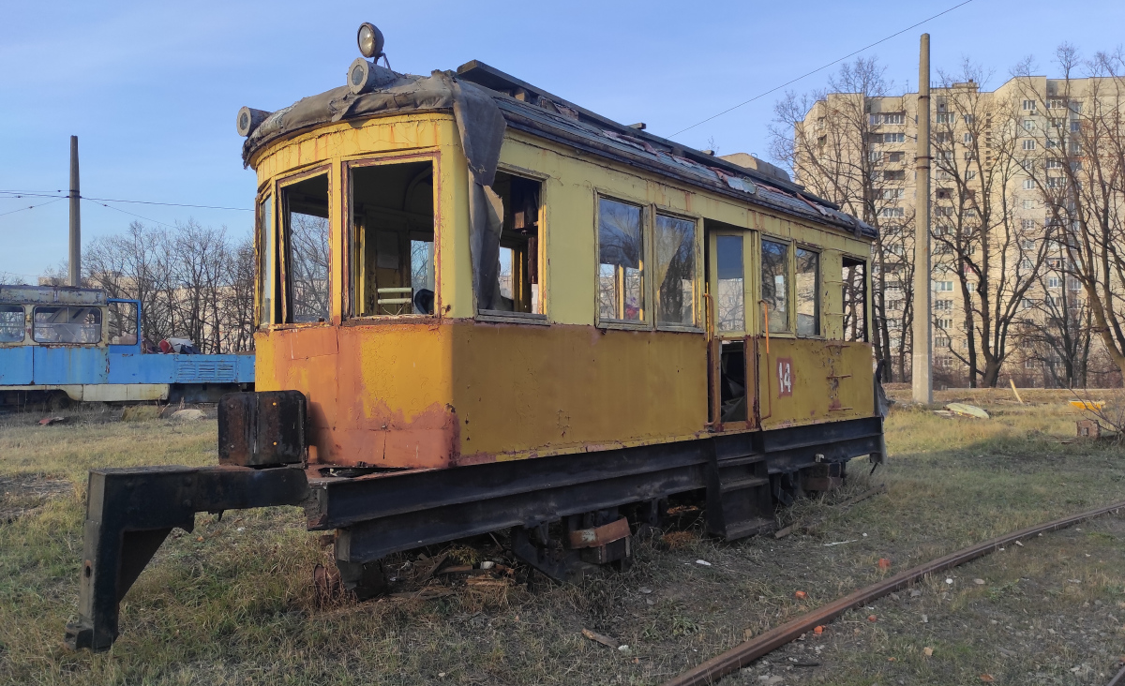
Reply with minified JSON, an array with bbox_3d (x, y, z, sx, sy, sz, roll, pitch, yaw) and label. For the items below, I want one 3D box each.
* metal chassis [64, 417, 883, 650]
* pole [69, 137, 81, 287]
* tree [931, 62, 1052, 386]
[{"bbox_3d":[0.284,1.381,8.107,2.400,1.050,9.500,-2,-3,42],"label":"metal chassis"},{"bbox_3d":[-18.314,-3.060,30.500,0.480,9.520,0.480,1,-1,0],"label":"pole"},{"bbox_3d":[22.716,-6.331,43.000,6.400,17.180,6.000,1,-1,0],"label":"tree"}]

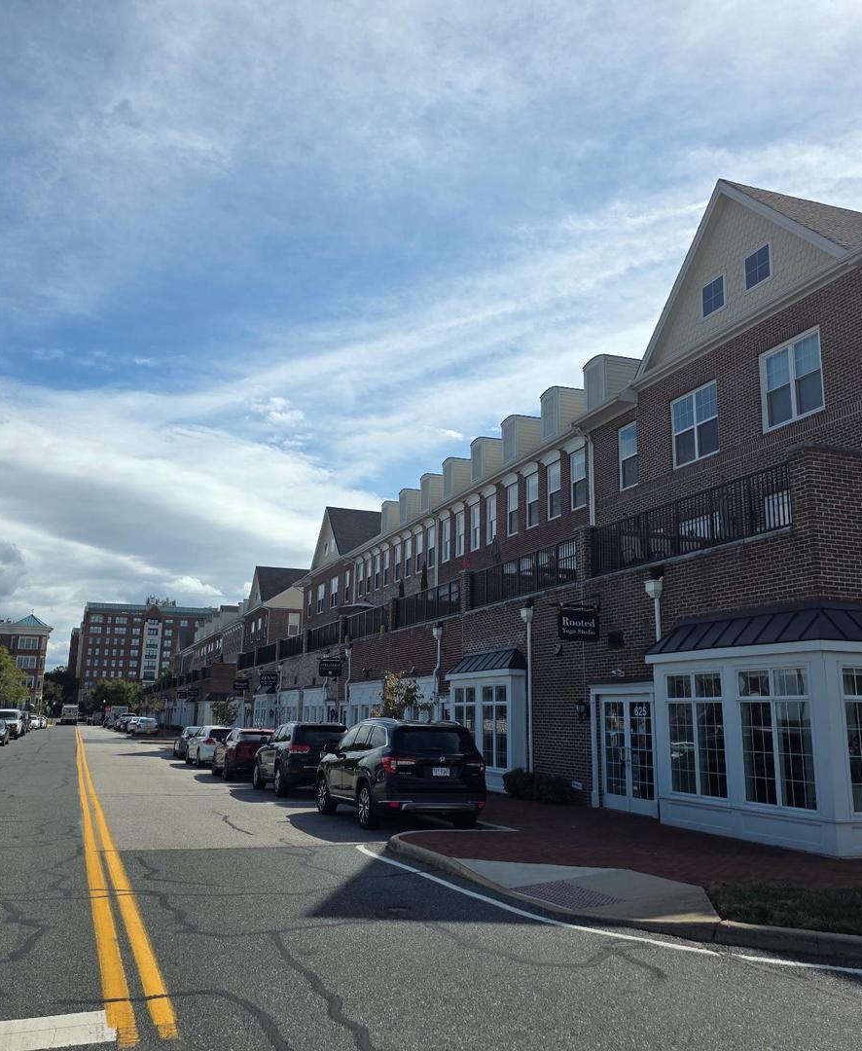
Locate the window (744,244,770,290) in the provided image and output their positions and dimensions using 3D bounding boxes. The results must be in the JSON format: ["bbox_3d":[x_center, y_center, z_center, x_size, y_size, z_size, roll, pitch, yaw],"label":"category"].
[{"bbox_3d":[7.291,-5.762,20.783,0.110,0.800,0.840,5,-13,-20],"label":"window"}]

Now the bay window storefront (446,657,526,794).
[{"bbox_3d":[1.293,4.819,23.304,0.600,3.250,3.950,5,-13,-20],"label":"bay window storefront"}]

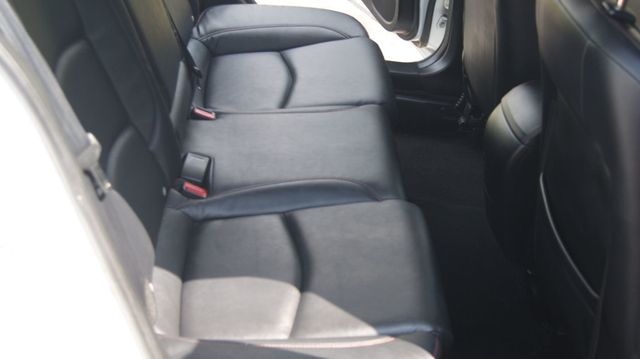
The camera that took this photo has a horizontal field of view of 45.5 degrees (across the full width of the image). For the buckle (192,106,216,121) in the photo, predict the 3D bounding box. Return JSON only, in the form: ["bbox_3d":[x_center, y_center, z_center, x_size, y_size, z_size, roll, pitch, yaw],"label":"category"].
[{"bbox_3d":[-0.260,-0.149,1.720,0.047,0.013,0.015,16,30,-12],"label":"buckle"}]

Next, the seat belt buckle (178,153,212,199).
[{"bbox_3d":[-0.242,-0.008,1.490,0.047,0.070,0.040,13,31,-11],"label":"seat belt buckle"}]

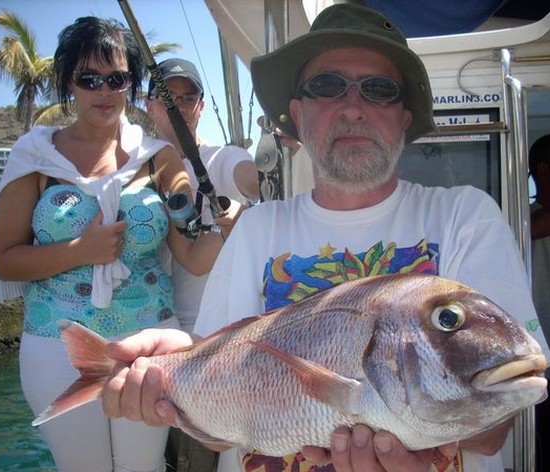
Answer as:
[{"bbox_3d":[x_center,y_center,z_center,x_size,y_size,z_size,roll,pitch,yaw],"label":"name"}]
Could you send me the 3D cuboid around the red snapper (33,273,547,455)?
[{"bbox_3d":[-0.020,0.128,0.675,0.540,0.168,0.080,-4,-6,20],"label":"red snapper"}]

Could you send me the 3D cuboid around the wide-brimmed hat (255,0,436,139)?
[{"bbox_3d":[0.110,-0.265,1.015,0.290,0.185,0.305,3,-8,6],"label":"wide-brimmed hat"}]

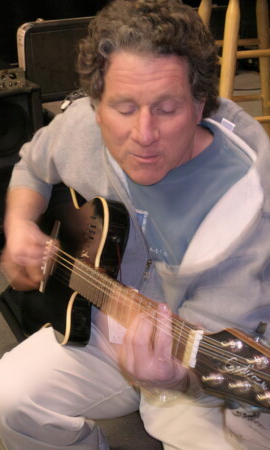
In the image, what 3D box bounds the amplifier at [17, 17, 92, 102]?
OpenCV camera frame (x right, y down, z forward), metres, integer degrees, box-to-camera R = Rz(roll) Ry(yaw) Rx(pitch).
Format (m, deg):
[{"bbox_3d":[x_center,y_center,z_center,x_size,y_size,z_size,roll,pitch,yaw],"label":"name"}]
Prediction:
[{"bbox_3d":[-0.402,-0.980,3.450,0.540,0.430,0.240,-11,25,-17],"label":"amplifier"}]

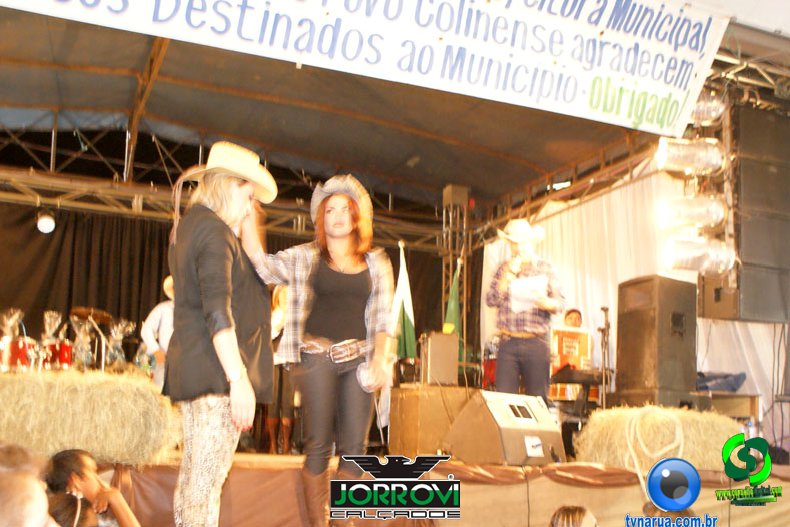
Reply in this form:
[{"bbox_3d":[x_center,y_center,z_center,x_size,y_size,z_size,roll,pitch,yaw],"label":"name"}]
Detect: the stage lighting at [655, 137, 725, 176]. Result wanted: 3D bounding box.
[{"bbox_3d":[1.896,-0.688,5.500,0.400,0.230,0.220,2,-9,2],"label":"stage lighting"}]

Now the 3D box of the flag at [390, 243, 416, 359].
[{"bbox_3d":[0.089,0.389,9.000,0.280,1.200,0.240,4,-9,-11],"label":"flag"}]

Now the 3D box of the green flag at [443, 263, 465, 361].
[{"bbox_3d":[0.663,0.589,9.700,0.260,1.200,0.220,4,-9,-11],"label":"green flag"}]

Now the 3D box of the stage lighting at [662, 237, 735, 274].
[{"bbox_3d":[1.945,-0.051,5.450,0.400,0.230,0.220,2,-9,2],"label":"stage lighting"}]

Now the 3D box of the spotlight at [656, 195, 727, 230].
[{"bbox_3d":[1.909,-0.328,5.500,0.400,0.230,0.220,2,-9,2],"label":"spotlight"}]

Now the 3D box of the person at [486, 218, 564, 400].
[{"bbox_3d":[1.022,0.571,6.700,0.600,1.830,0.450,1,-9,6],"label":"person"}]

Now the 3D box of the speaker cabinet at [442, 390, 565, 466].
[{"bbox_3d":[0.760,1.082,5.652,0.570,0.435,0.500,9,-12,-38],"label":"speaker cabinet"}]

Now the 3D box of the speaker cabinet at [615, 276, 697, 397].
[{"bbox_3d":[2.108,0.590,6.880,0.489,0.880,0.401,8,-11,-34],"label":"speaker cabinet"}]

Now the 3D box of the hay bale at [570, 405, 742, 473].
[{"bbox_3d":[1.693,1.118,5.500,0.950,0.410,0.460,5,-9,-17],"label":"hay bale"}]

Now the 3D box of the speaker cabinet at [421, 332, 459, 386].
[{"bbox_3d":[0.334,0.712,6.350,0.240,0.390,0.240,4,-9,-11],"label":"speaker cabinet"}]

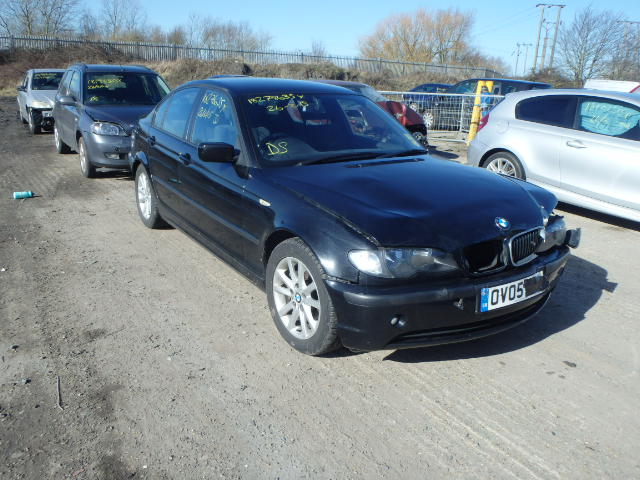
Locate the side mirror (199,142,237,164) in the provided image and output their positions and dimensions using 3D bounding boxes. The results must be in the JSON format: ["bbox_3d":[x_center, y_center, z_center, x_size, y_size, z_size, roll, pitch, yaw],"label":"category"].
[{"bbox_3d":[-0.634,-0.554,3.209,0.215,0.118,0.110,-10,21,-33],"label":"side mirror"}]

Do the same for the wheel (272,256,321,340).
[{"bbox_3d":[-0.060,0.293,2.736,0.190,0.436,0.436,-12,22,-35],"label":"wheel"}]

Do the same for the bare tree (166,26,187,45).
[{"bbox_3d":[-12.994,-16.669,47.318,2.200,5.283,2.200,-3,18,-14],"label":"bare tree"}]

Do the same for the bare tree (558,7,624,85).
[{"bbox_3d":[23.467,-16.811,45.030,6.300,7.900,6.000,1,17,0],"label":"bare tree"}]

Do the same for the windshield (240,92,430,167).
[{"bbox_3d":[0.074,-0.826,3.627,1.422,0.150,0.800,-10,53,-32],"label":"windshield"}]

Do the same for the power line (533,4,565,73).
[{"bbox_3d":[21.844,-17.876,49.697,2.900,8.485,0.700,8,18,18],"label":"power line"}]

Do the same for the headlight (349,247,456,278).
[{"bbox_3d":[0.373,0.111,2.328,0.520,0.155,0.240,-5,19,-20],"label":"headlight"}]

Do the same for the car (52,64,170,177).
[{"bbox_3d":[-3.224,-2.045,8.434,1.700,1.530,3.925,-10,21,-32],"label":"car"}]

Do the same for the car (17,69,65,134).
[{"bbox_3d":[-6.214,-3.409,12.496,1.720,1.420,4.000,-9,21,-32],"label":"car"}]

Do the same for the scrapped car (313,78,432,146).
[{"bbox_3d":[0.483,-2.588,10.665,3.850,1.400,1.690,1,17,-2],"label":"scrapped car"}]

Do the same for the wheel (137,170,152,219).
[{"bbox_3d":[-1.569,-0.421,4.883,0.190,0.436,0.436,-10,21,-32],"label":"wheel"}]

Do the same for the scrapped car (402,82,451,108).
[{"bbox_3d":[5.206,-5.467,20.349,1.730,1.380,4.200,-9,21,-32],"label":"scrapped car"}]

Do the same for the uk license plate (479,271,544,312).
[{"bbox_3d":[0.973,0.249,2.573,0.520,0.111,0.020,-10,13,-33],"label":"uk license plate"}]

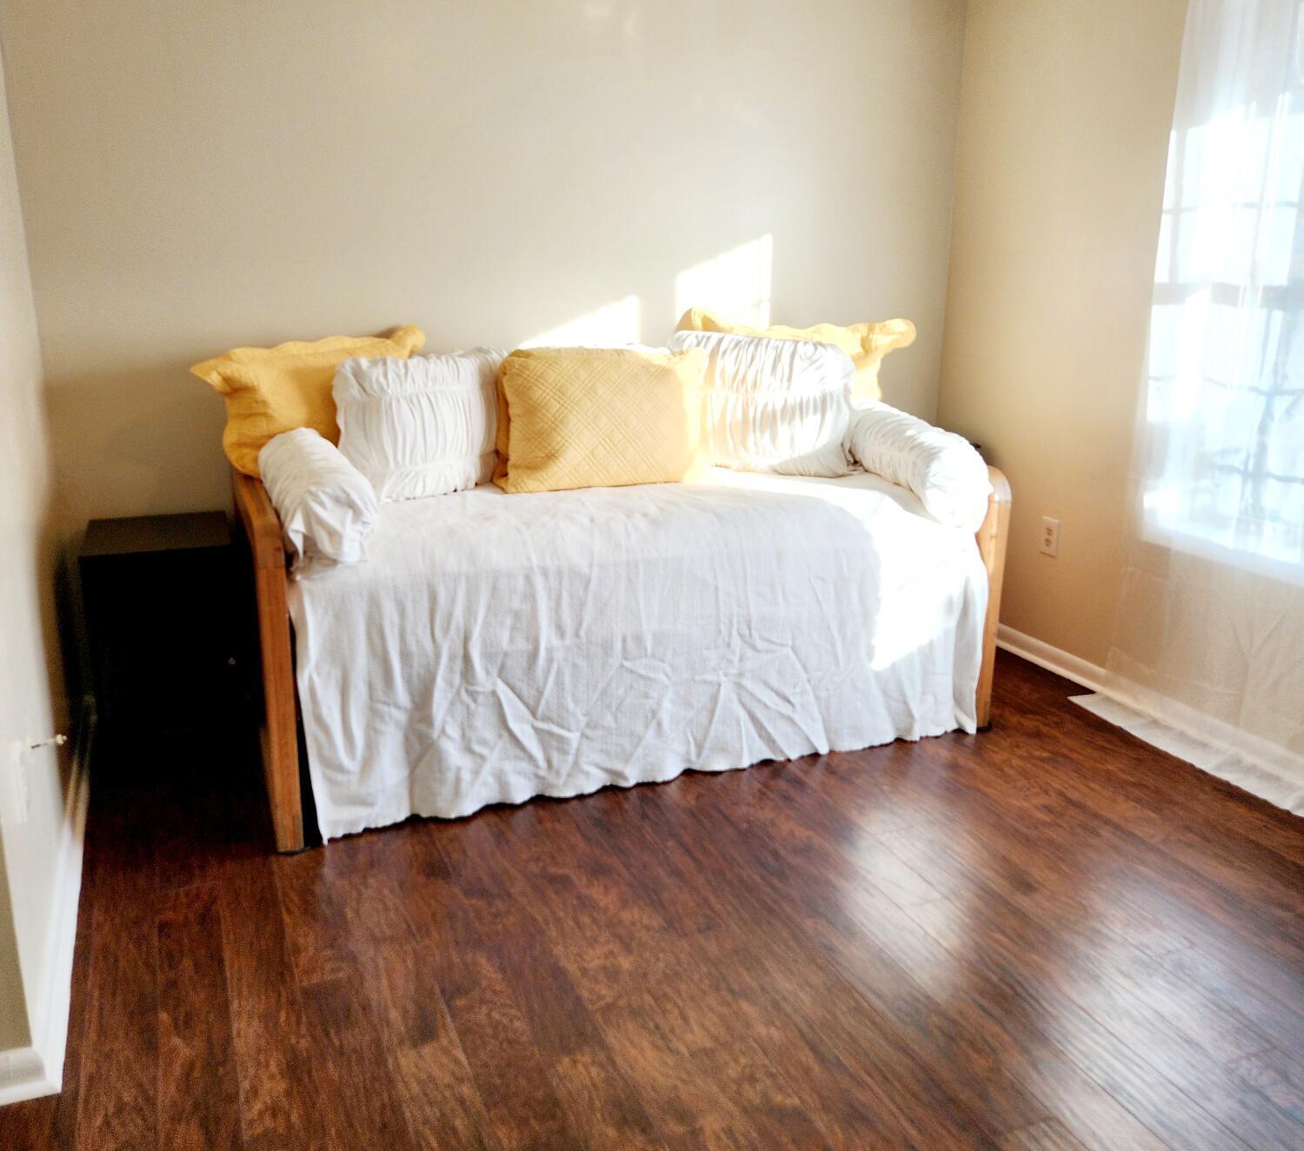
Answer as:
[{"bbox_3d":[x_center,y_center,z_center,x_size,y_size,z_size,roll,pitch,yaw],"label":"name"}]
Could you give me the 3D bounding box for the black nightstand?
[{"bbox_3d":[-1.357,0.172,3.260,0.368,0.607,0.428,-6,17,-21],"label":"black nightstand"}]

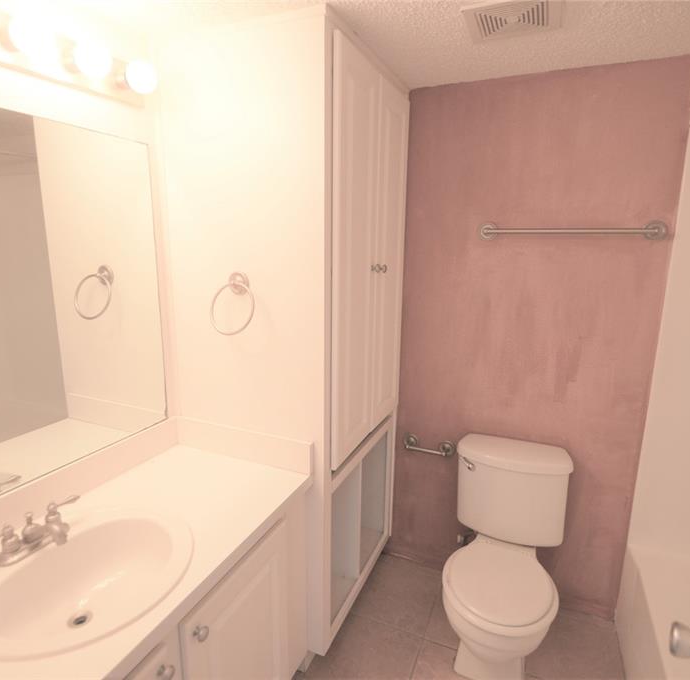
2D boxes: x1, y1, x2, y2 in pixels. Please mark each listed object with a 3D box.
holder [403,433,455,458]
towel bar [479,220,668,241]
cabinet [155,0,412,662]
[{"bbox_3d":[0.382,0.502,1.982,0.236,0.067,0.070,6,12,23],"label":"holder"},{"bbox_3d":[0.833,-0.410,1.600,0.628,0.066,0.070,6,12,23],"label":"towel bar"},{"bbox_3d":[-0.180,0.040,1.761,0.620,2.068,0.762,6,12,23],"label":"cabinet"}]

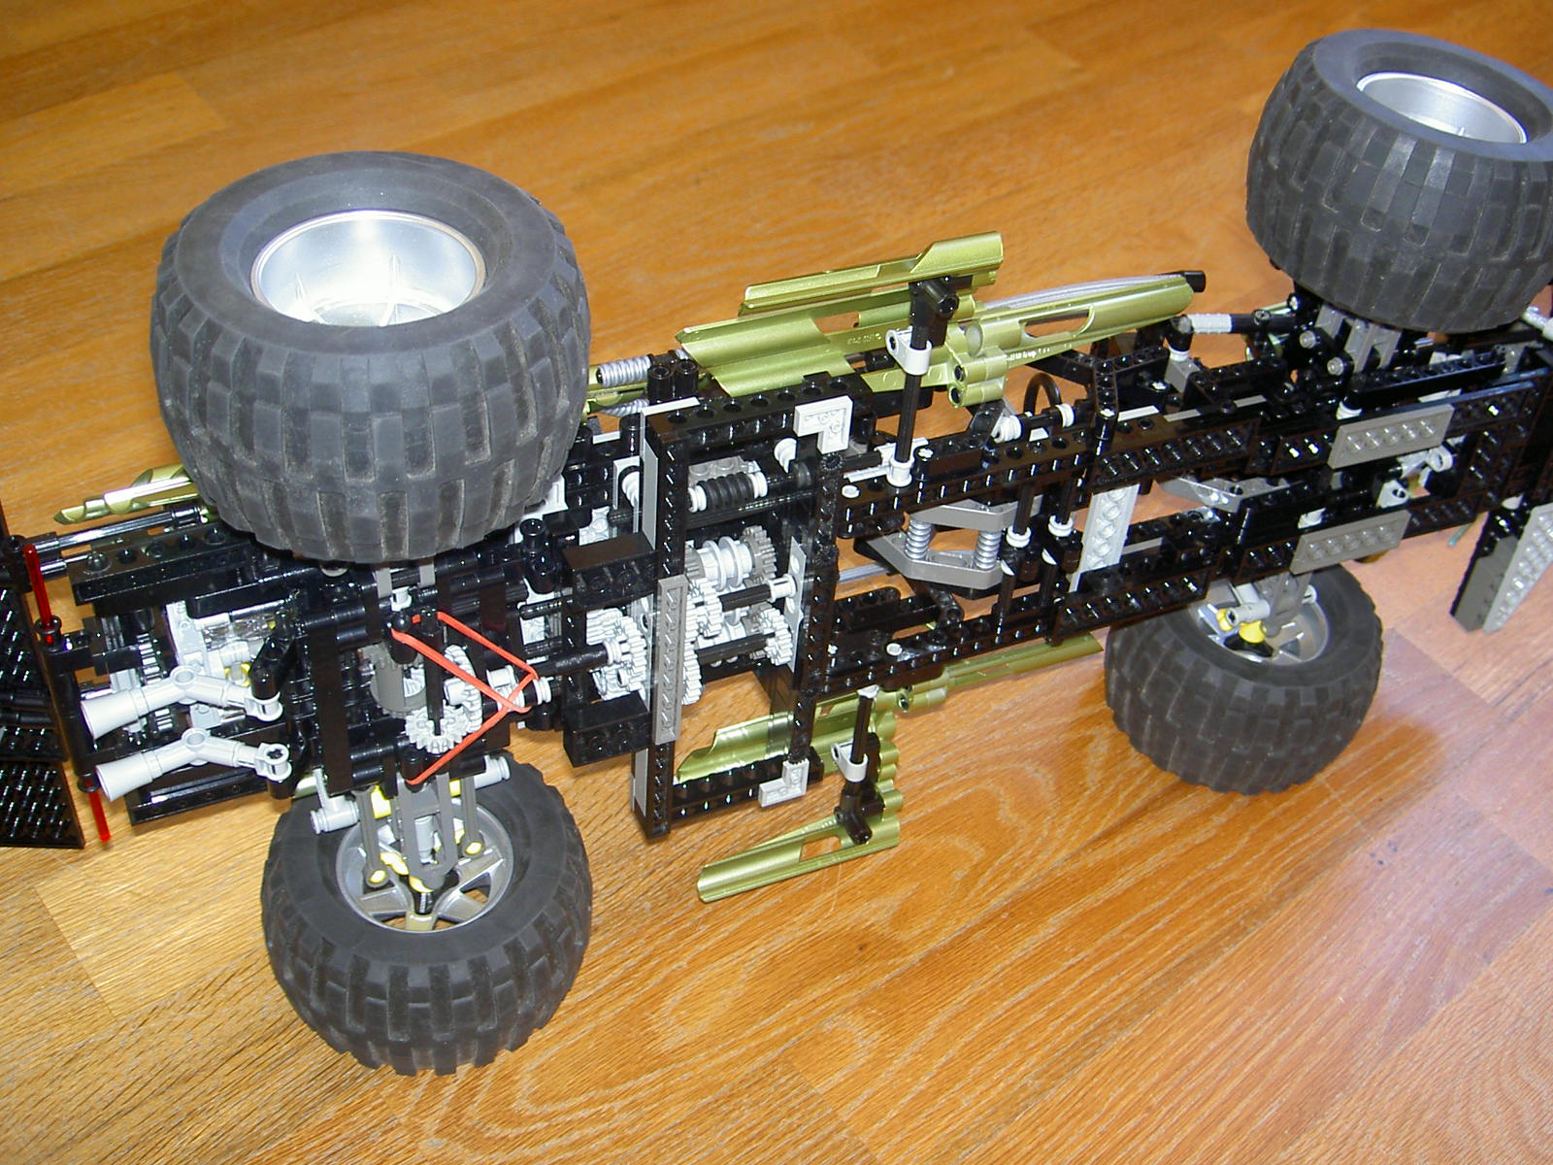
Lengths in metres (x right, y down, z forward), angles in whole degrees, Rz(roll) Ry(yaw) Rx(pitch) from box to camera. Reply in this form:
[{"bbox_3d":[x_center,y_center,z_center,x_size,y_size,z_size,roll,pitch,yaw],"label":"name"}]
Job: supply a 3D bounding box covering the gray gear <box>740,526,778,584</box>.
[{"bbox_3d":[-0.006,-0.008,0.537,0.007,0.018,0.018,-14,44,-21],"label":"gray gear"}]

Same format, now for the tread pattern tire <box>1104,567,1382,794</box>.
[{"bbox_3d":[0.182,0.029,0.687,0.105,0.060,0.105,4,43,-4],"label":"tread pattern tire"}]

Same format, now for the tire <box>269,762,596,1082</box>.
[{"bbox_3d":[-0.113,0.105,0.572,0.105,0.060,0.105,4,43,-4],"label":"tire"}]

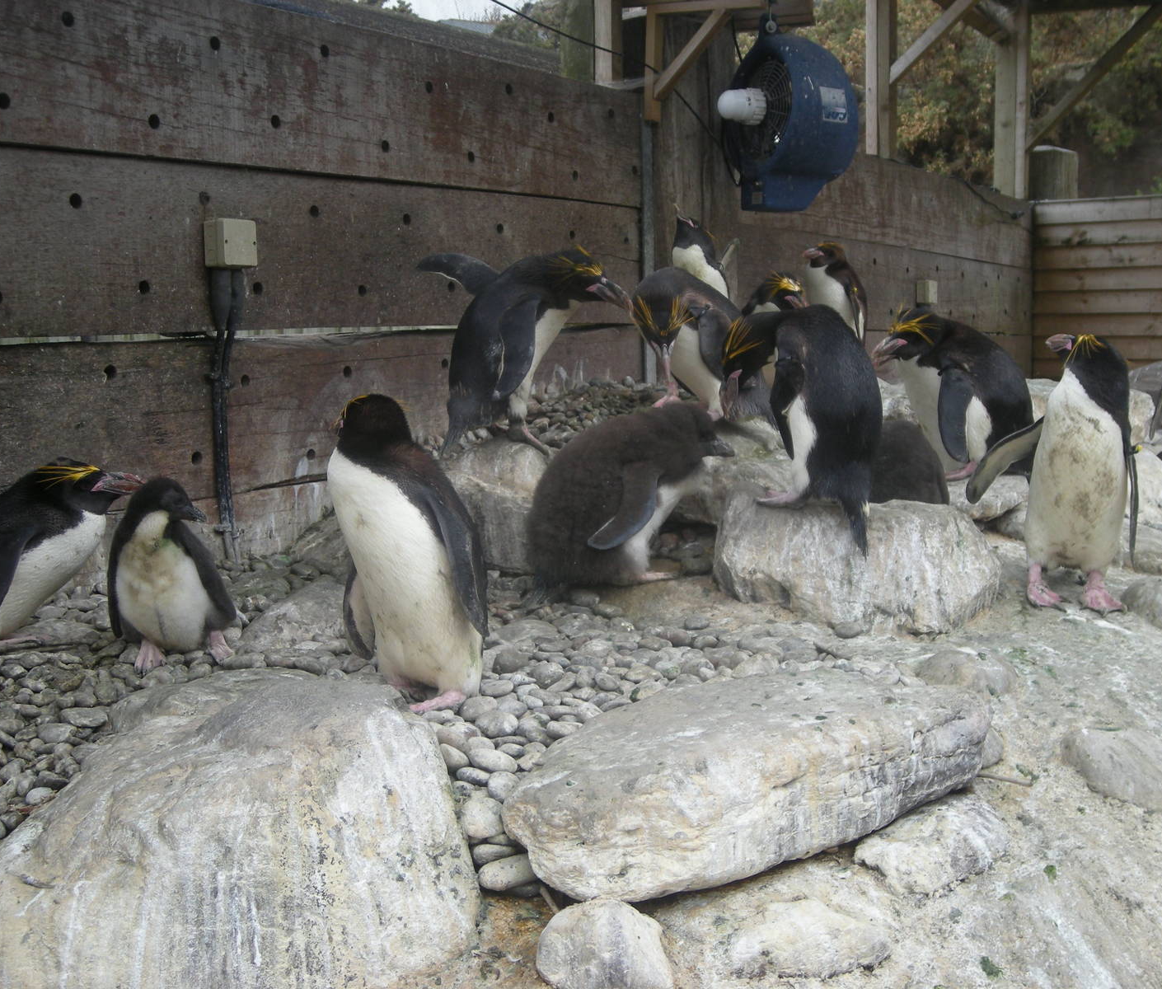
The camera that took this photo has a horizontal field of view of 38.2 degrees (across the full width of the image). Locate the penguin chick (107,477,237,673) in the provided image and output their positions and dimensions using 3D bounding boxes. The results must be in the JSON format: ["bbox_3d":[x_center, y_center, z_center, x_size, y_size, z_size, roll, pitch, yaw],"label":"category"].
[{"bbox_3d":[-0.670,0.131,2.750,0.210,0.305,0.190,-1,6,-6],"label":"penguin chick"}]

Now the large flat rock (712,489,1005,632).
[{"bbox_3d":[0.538,0.136,3.270,0.520,0.210,0.340,0,6,12],"label":"large flat rock"}]

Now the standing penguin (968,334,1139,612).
[{"bbox_3d":[0.916,-0.043,3.250,0.320,0.520,0.200,-1,6,-6],"label":"standing penguin"}]

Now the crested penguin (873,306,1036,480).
[{"bbox_3d":[0.840,-0.229,3.780,0.330,0.375,0.230,-5,8,-37],"label":"crested penguin"}]

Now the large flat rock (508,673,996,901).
[{"bbox_3d":[0.242,0.413,2.420,0.670,0.140,0.310,-12,16,-26],"label":"large flat rock"}]

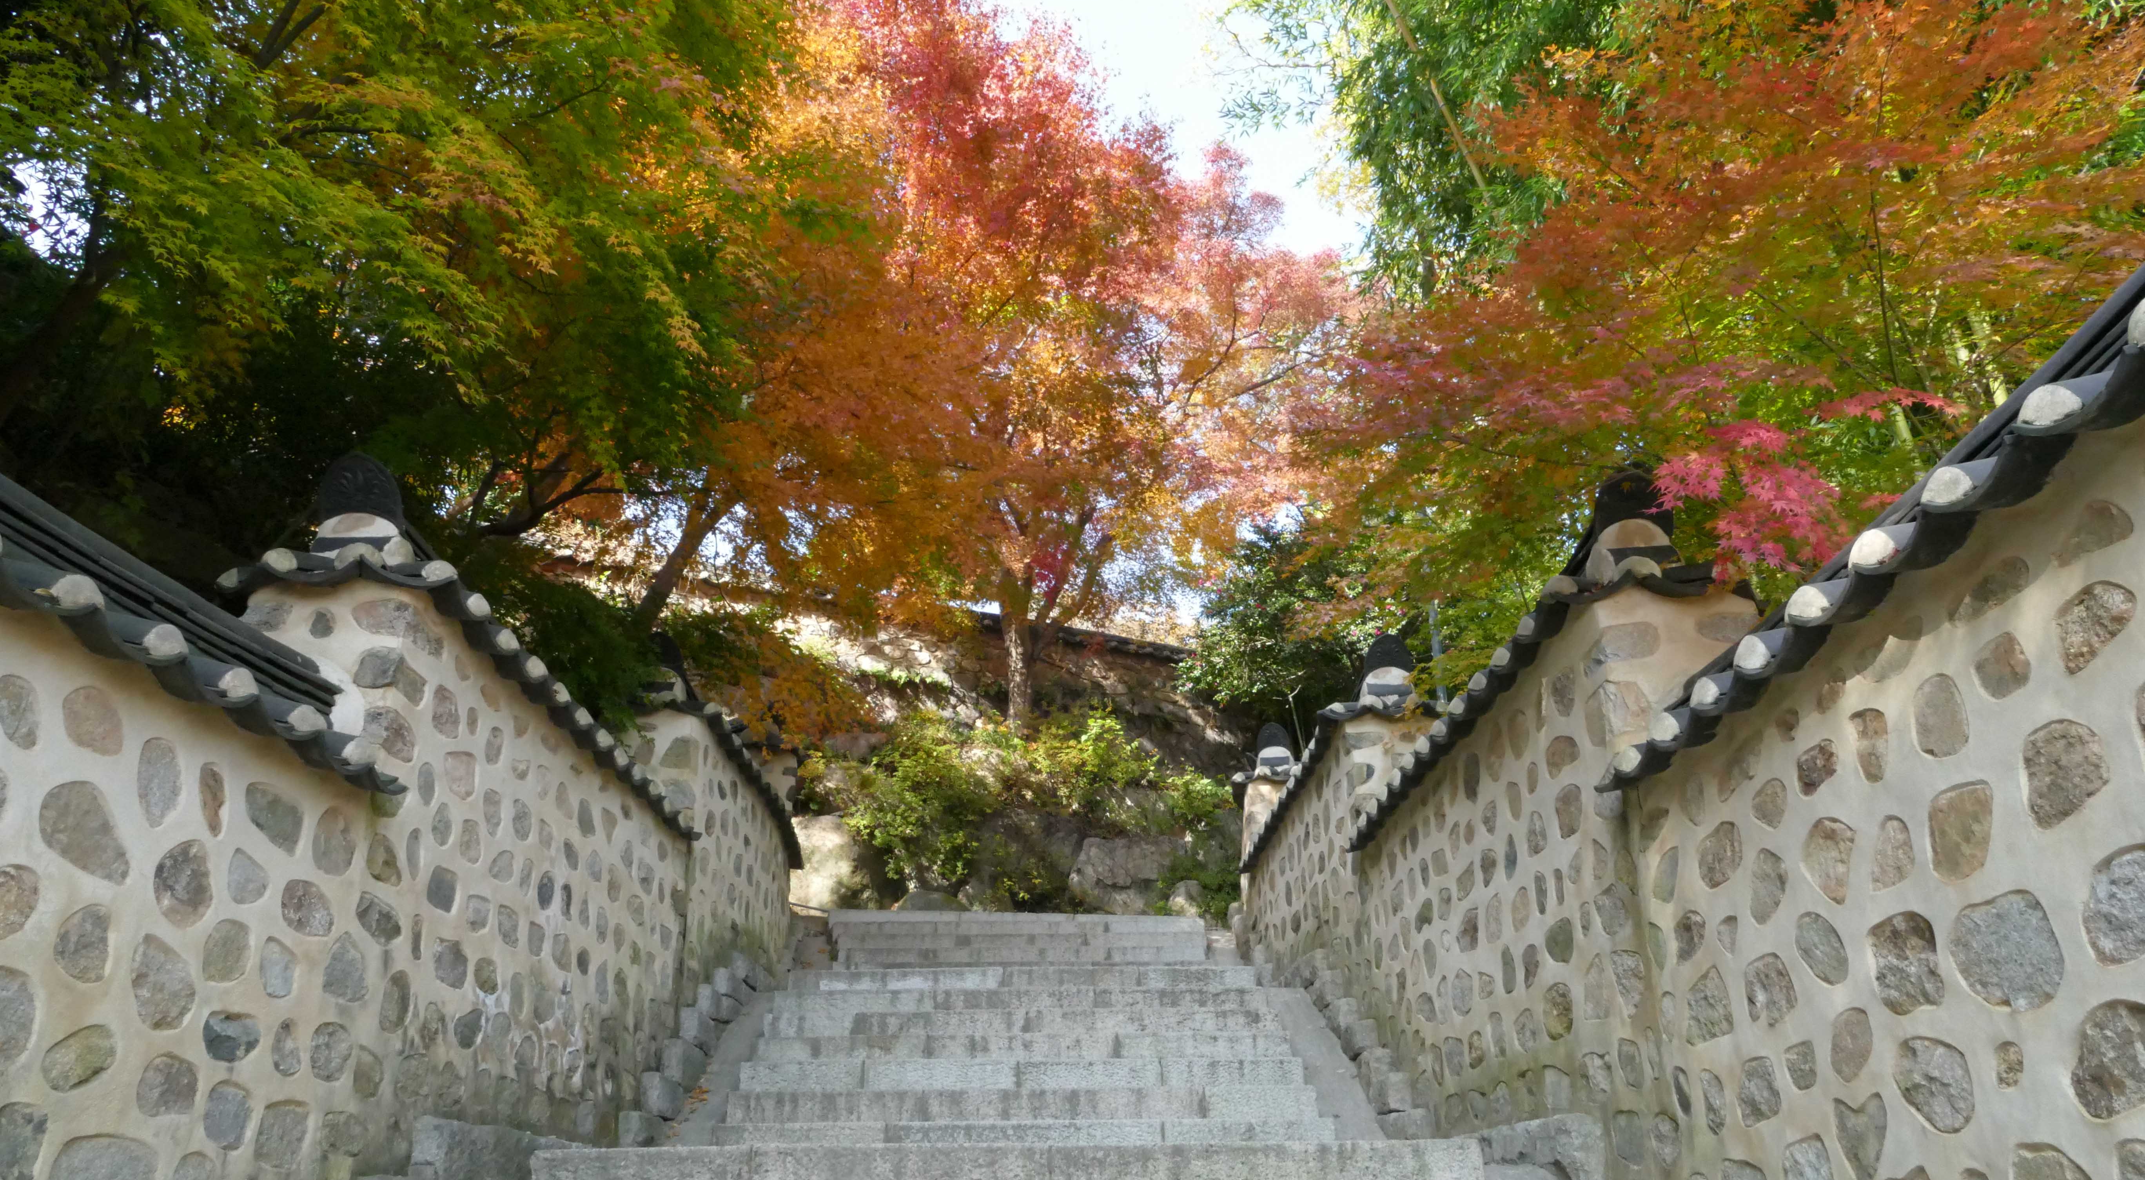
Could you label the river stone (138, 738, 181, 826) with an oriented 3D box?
[{"bbox_3d":[-1.903,0.394,3.048,0.096,0.176,0.143,-1,-21,0],"label":"river stone"}]

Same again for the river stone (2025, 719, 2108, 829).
[{"bbox_3d":[1.550,0.278,2.260,0.111,0.170,0.172,-1,-22,0],"label":"river stone"}]

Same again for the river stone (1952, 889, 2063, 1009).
[{"bbox_3d":[1.629,0.604,2.512,0.137,0.197,0.316,0,-23,-1],"label":"river stone"}]

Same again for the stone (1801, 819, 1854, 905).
[{"bbox_3d":[1.561,0.546,2.989,0.119,0.172,0.196,-1,-22,0],"label":"stone"}]

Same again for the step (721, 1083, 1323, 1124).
[{"bbox_3d":[-0.223,2.340,6.730,2.650,0.145,0.330,-1,-21,0],"label":"step"}]

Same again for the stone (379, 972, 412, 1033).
[{"bbox_3d":[-1.891,1.127,4.070,0.108,0.160,0.172,-1,-22,0],"label":"stone"}]

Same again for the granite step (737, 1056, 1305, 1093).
[{"bbox_3d":[-0.248,2.479,7.548,2.816,0.155,0.370,0,-22,0],"label":"granite step"}]

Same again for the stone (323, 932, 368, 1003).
[{"bbox_3d":[-1.970,1.014,4.010,0.096,0.170,0.236,-1,-23,3],"label":"stone"}]

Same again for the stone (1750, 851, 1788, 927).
[{"bbox_3d":[1.596,0.666,3.335,0.096,0.162,0.189,0,-23,-1],"label":"stone"}]

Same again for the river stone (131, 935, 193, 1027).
[{"bbox_3d":[-1.881,0.789,3.004,0.116,0.183,0.244,0,-23,-1],"label":"river stone"}]

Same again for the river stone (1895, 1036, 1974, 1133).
[{"bbox_3d":[1.616,0.914,2.749,0.097,0.168,0.243,0,-23,0],"label":"river stone"}]

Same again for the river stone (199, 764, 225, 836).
[{"bbox_3d":[-1.889,0.453,3.222,0.080,0.163,0.076,-1,-22,0],"label":"river stone"}]

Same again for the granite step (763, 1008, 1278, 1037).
[{"bbox_3d":[-0.236,2.323,7.832,2.650,0.155,0.360,0,-23,-1],"label":"granite step"}]

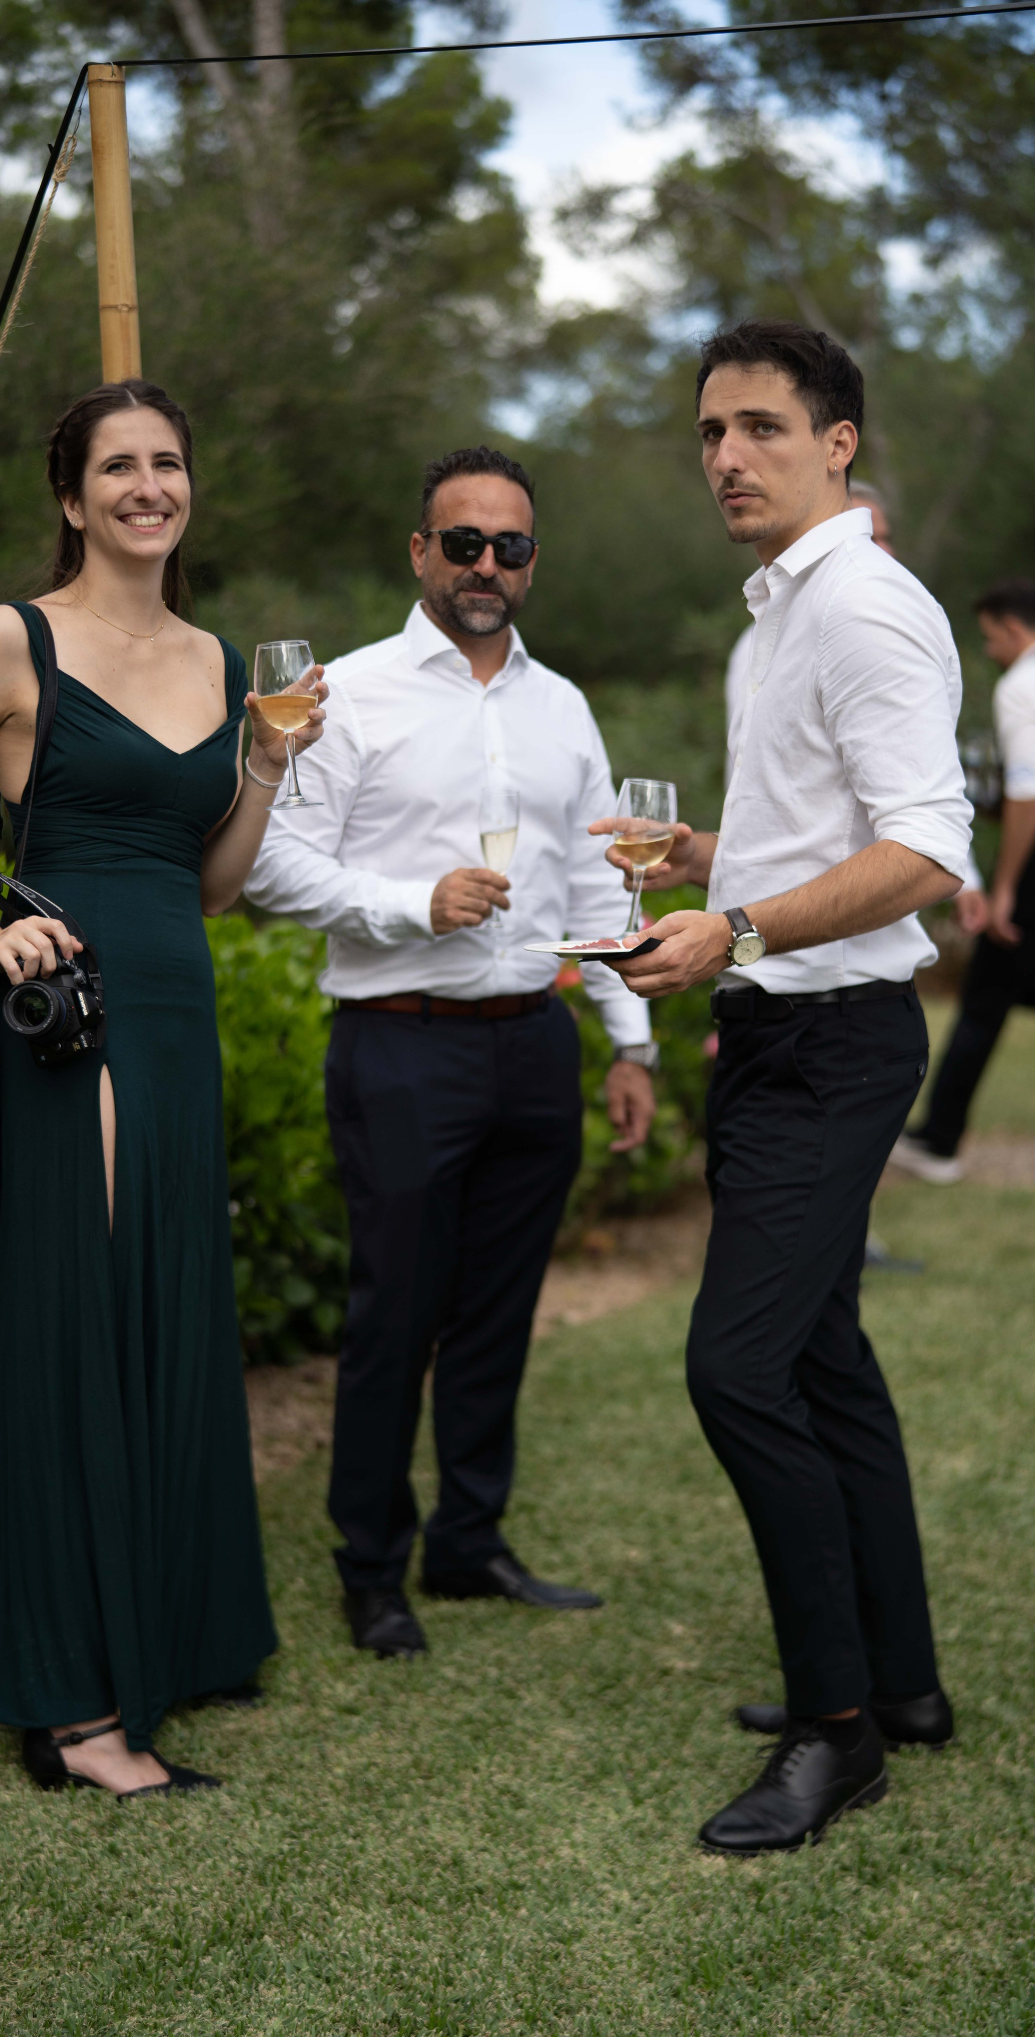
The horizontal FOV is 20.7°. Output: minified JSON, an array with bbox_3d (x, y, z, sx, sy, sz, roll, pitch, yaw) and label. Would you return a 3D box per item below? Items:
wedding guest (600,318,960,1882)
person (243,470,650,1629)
[{"bbox_3d":[0.328,0.068,3.429,0.460,1.780,0.500,-3,6,-18],"label":"wedding guest"},{"bbox_3d":[-0.092,0.041,4.098,0.580,1.698,0.420,-3,7,-20],"label":"person"}]

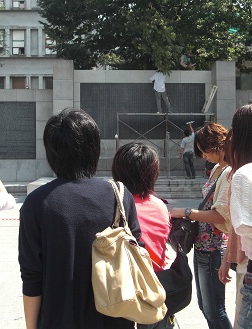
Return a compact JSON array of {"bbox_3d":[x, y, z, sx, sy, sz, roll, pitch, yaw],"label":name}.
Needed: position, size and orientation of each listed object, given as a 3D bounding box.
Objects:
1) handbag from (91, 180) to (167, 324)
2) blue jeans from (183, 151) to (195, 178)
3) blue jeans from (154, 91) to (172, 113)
[{"bbox_3d":[0.015,0.310,2.050,0.190,0.490,0.310,1,2,30],"label":"handbag"},{"bbox_3d":[2.240,0.000,20.500,0.420,0.950,0.320,0,1,3],"label":"blue jeans"},{"bbox_3d":[1.285,-2.240,20.500,0.560,0.820,0.320,0,1,2],"label":"blue jeans"}]

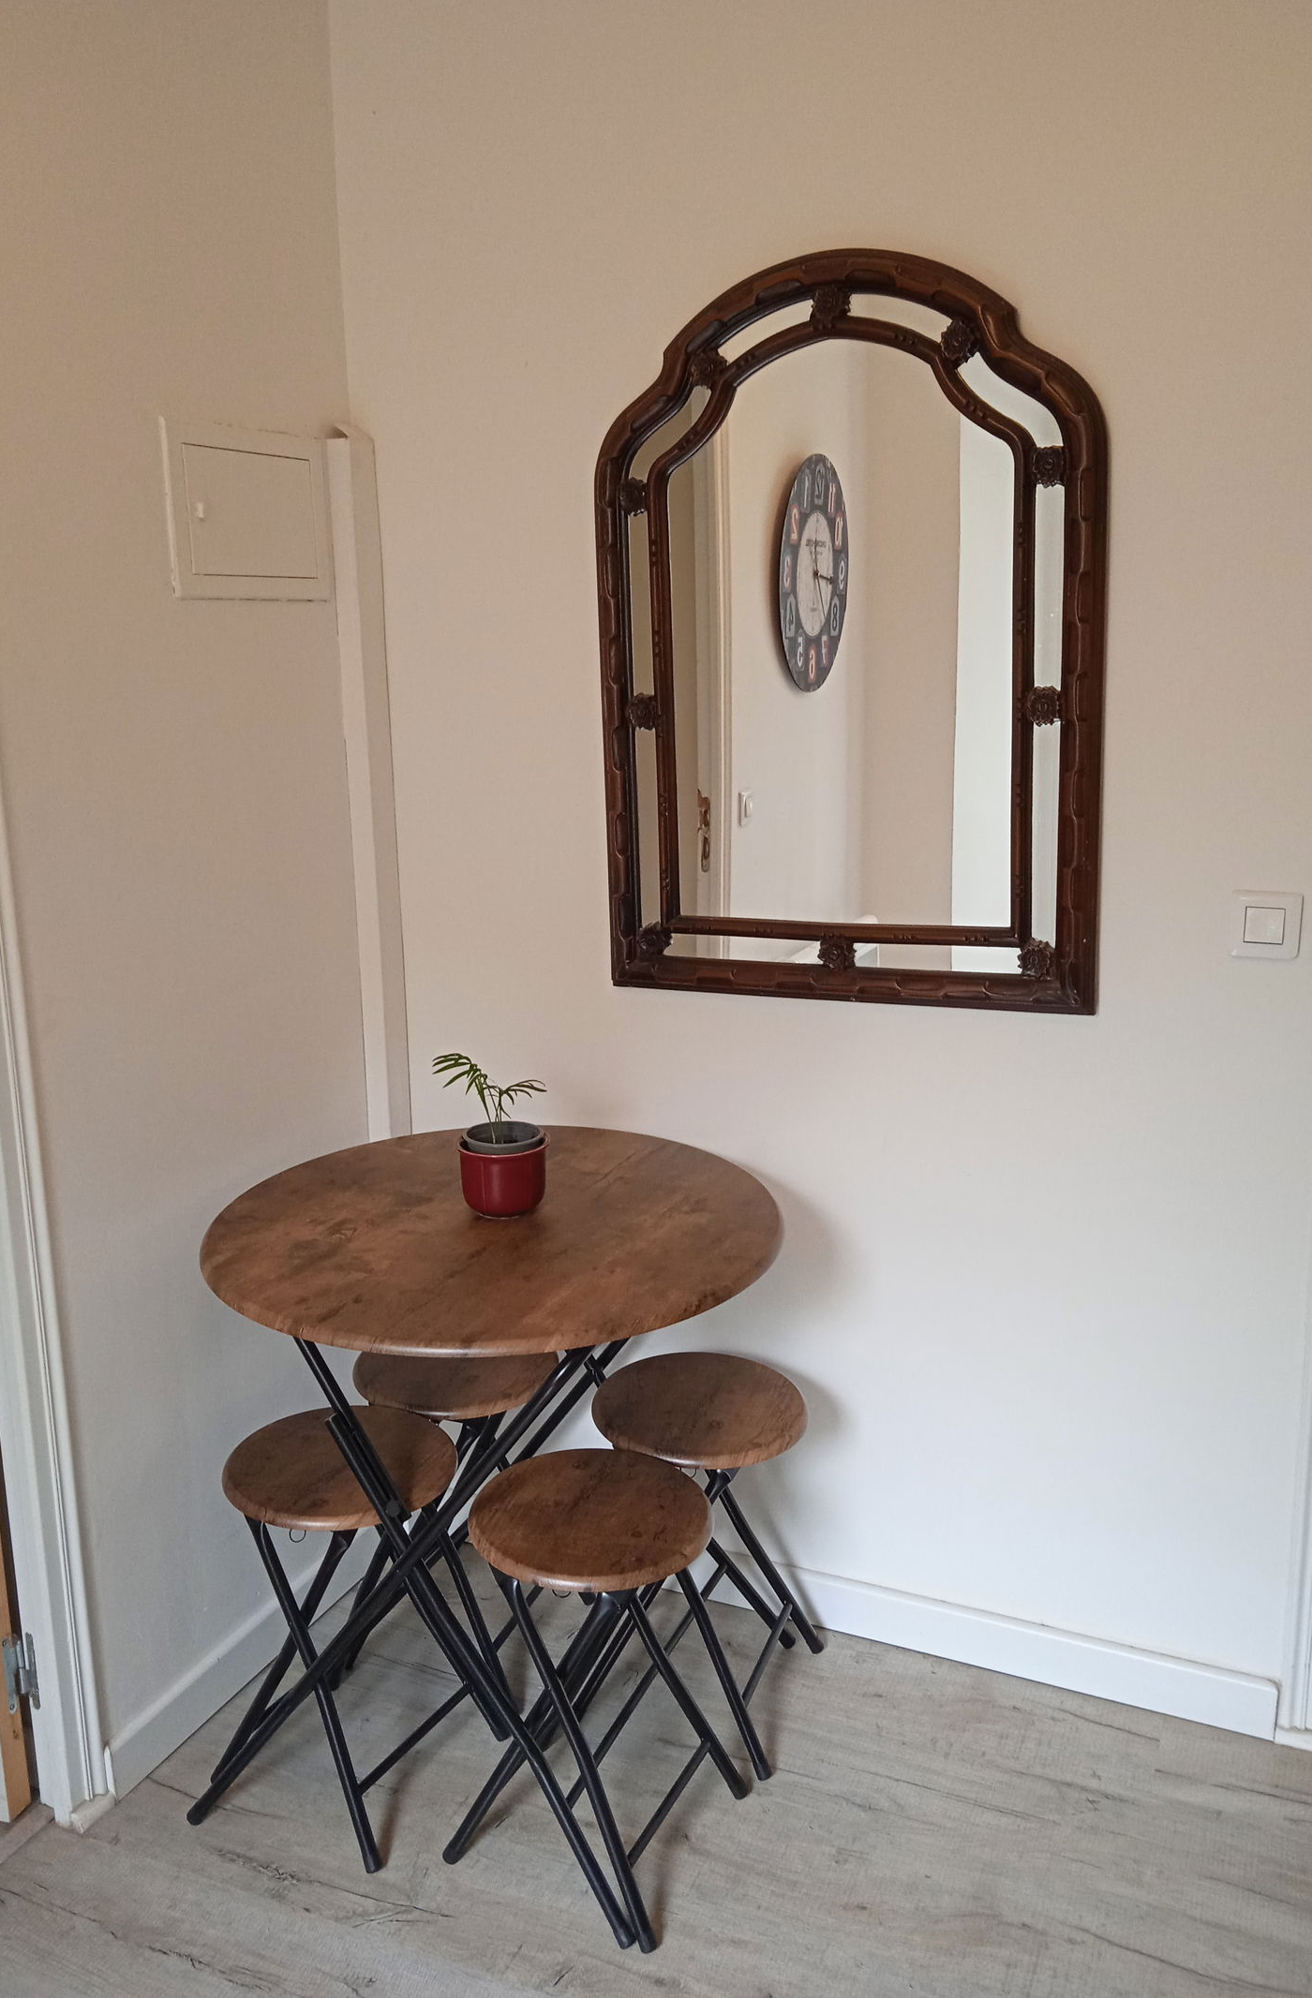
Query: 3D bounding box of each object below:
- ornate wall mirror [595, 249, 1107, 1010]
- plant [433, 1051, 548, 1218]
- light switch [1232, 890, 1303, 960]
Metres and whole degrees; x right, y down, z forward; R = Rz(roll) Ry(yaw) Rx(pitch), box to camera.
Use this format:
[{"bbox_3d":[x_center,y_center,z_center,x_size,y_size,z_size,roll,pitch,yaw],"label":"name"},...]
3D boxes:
[{"bbox_3d":[0.238,-0.476,2.168,0.708,0.981,0.040,4,13,25],"label":"ornate wall mirror"},{"bbox_3d":[-0.213,0.172,2.109,0.149,0.212,0.135,-2,13,-6],"label":"plant"},{"bbox_3d":[0.762,-0.091,2.018,0.082,0.083,0.011,5,14,25],"label":"light switch"}]

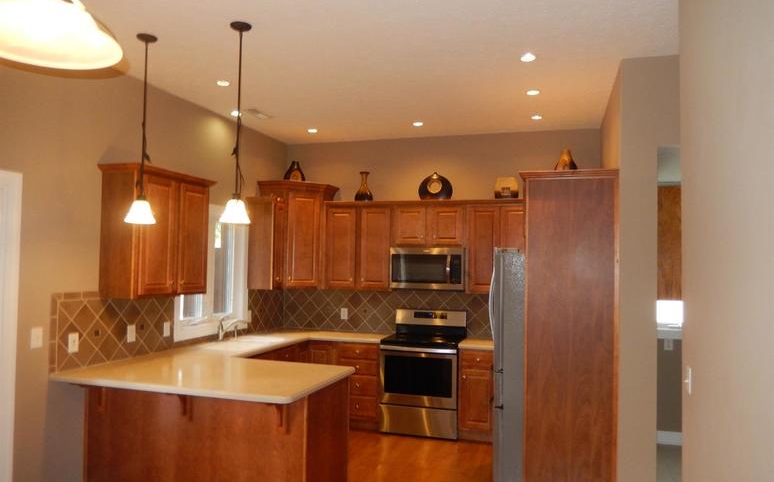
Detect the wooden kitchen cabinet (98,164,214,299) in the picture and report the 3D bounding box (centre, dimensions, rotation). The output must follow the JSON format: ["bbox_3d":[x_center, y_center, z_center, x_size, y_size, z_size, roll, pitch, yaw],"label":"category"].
[{"bbox_3d":[-1.704,-0.045,4.239,0.352,0.918,0.880,1,-2,17],"label":"wooden kitchen cabinet"}]

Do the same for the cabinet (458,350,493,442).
[{"bbox_3d":[0.943,1.489,5.561,0.355,0.875,0.630,0,-3,17],"label":"cabinet"}]

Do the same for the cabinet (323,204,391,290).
[{"bbox_3d":[-0.266,0.065,6.022,0.755,0.918,0.345,1,-2,17],"label":"cabinet"}]

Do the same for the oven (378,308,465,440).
[{"bbox_3d":[0.391,1.328,5.686,0.760,1.185,0.700,0,-3,17],"label":"oven"}]

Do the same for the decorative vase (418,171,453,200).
[{"bbox_3d":[0.506,-0.557,5.800,0.363,0.319,0.120,1,-2,17],"label":"decorative vase"}]

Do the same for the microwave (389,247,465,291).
[{"bbox_3d":[0.447,0.289,5.770,0.760,0.415,0.385,1,-2,17],"label":"microwave"}]

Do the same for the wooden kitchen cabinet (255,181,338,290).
[{"bbox_3d":[-1.043,-0.036,6.327,0.890,1.145,0.690,3,-3,-28],"label":"wooden kitchen cabinet"}]

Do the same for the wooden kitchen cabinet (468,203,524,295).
[{"bbox_3d":[1.147,0.077,5.582,0.654,0.918,0.345,1,-2,17],"label":"wooden kitchen cabinet"}]

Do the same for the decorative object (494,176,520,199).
[{"bbox_3d":[1.224,-0.540,5.722,0.240,0.240,0.140,0,-3,17],"label":"decorative object"}]

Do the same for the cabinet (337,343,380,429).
[{"bbox_3d":[-0.201,1.447,5.800,0.475,0.876,0.620,1,-2,17],"label":"cabinet"}]

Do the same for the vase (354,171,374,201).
[{"bbox_3d":[-0.247,-0.577,6.040,0.209,0.337,0.210,1,-2,0],"label":"vase"}]

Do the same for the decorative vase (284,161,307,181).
[{"bbox_3d":[-1.032,-0.771,6.286,0.260,0.260,0.170,1,-3,0],"label":"decorative vase"}]

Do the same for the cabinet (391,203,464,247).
[{"bbox_3d":[0.468,-0.149,5.956,0.765,0.480,0.330,0,-3,17],"label":"cabinet"}]

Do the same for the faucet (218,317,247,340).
[{"bbox_3d":[-1.454,0.840,5.265,0.290,0.220,0.075,0,-3,17],"label":"faucet"}]

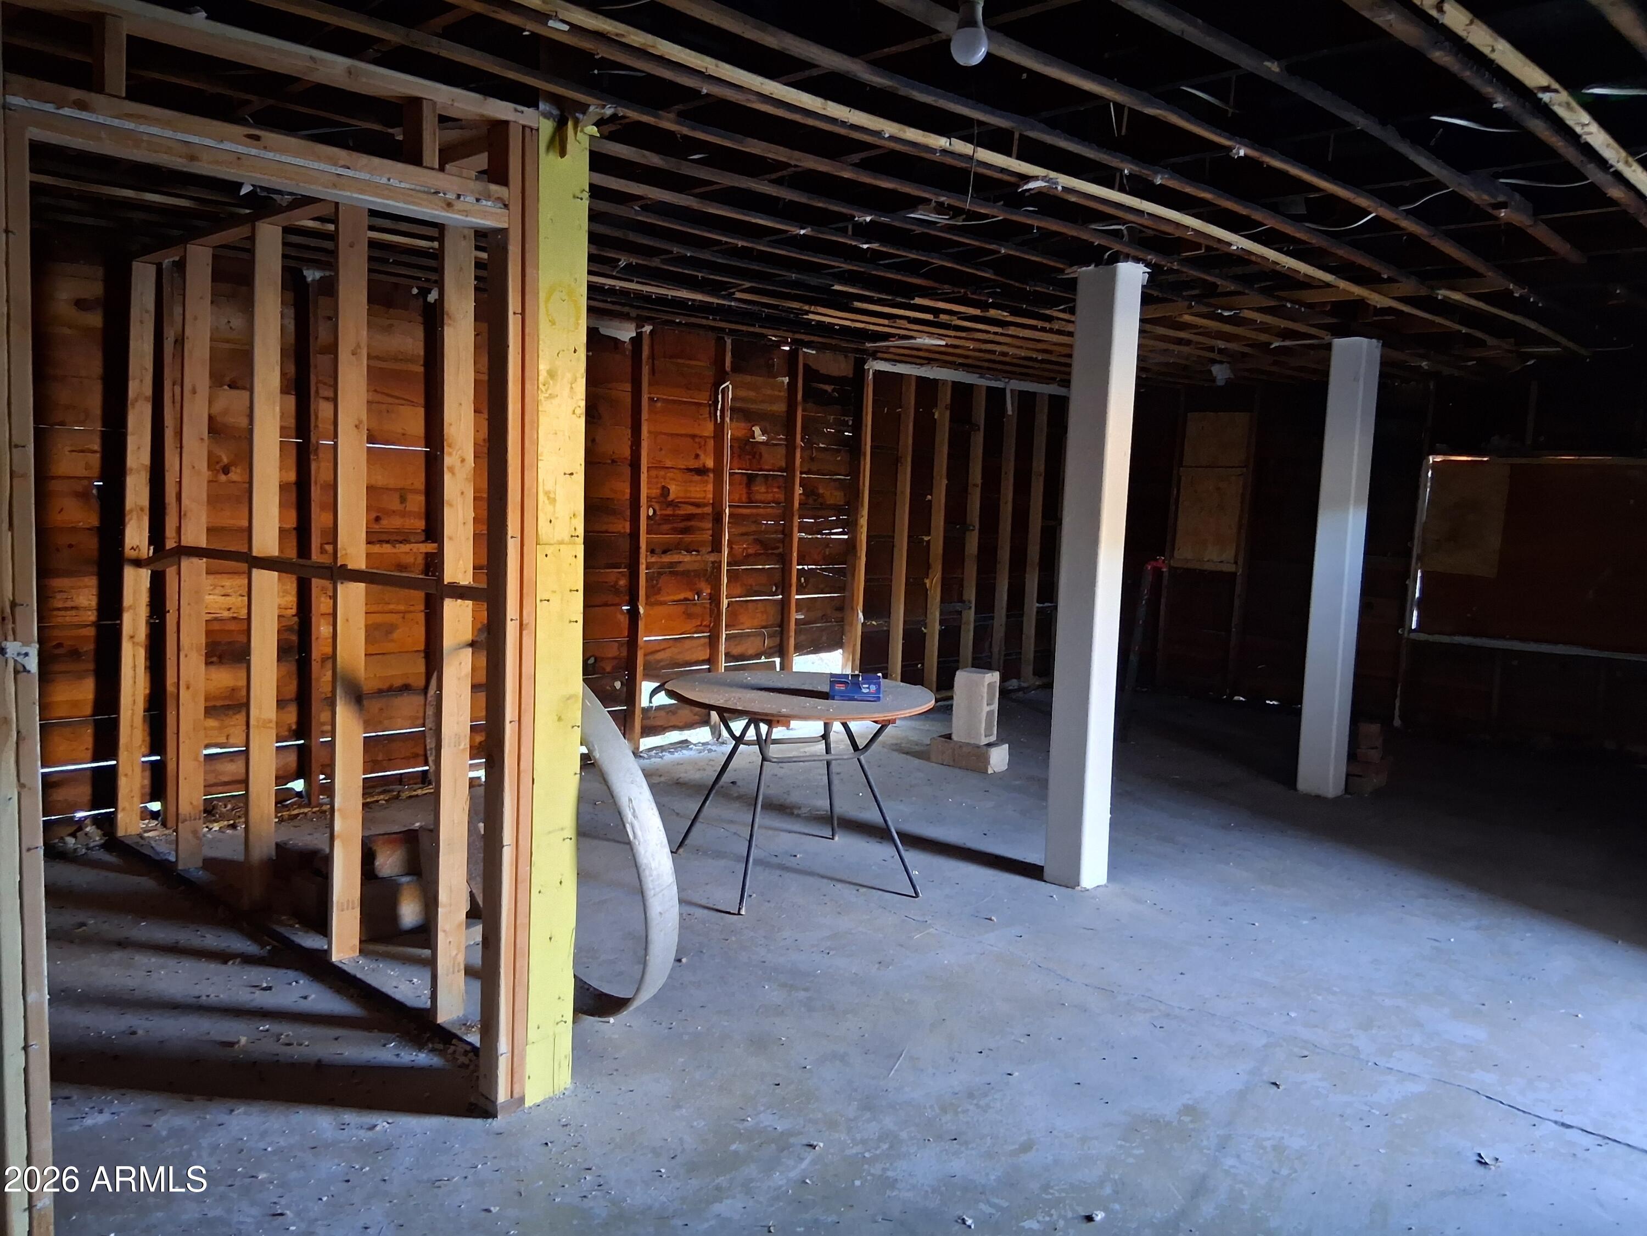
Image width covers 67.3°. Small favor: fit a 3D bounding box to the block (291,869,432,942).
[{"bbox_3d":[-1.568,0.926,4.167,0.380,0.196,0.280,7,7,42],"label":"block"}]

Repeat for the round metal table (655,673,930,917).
[{"bbox_3d":[-0.100,0.645,4.865,1.040,0.730,1.040,2,5,0],"label":"round metal table"}]

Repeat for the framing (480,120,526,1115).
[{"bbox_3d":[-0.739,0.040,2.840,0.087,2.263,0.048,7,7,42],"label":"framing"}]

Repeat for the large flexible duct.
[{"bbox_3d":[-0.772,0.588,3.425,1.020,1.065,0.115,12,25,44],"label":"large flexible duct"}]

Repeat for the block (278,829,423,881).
[{"bbox_3d":[-1.555,0.767,4.070,0.270,0.148,0.340,7,7,42],"label":"block"}]

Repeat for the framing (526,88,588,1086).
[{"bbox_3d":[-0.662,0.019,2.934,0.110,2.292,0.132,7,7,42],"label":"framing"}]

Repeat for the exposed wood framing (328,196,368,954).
[{"bbox_3d":[-1.409,-0.087,3.665,0.039,2.228,0.089,7,7,42],"label":"exposed wood framing"}]

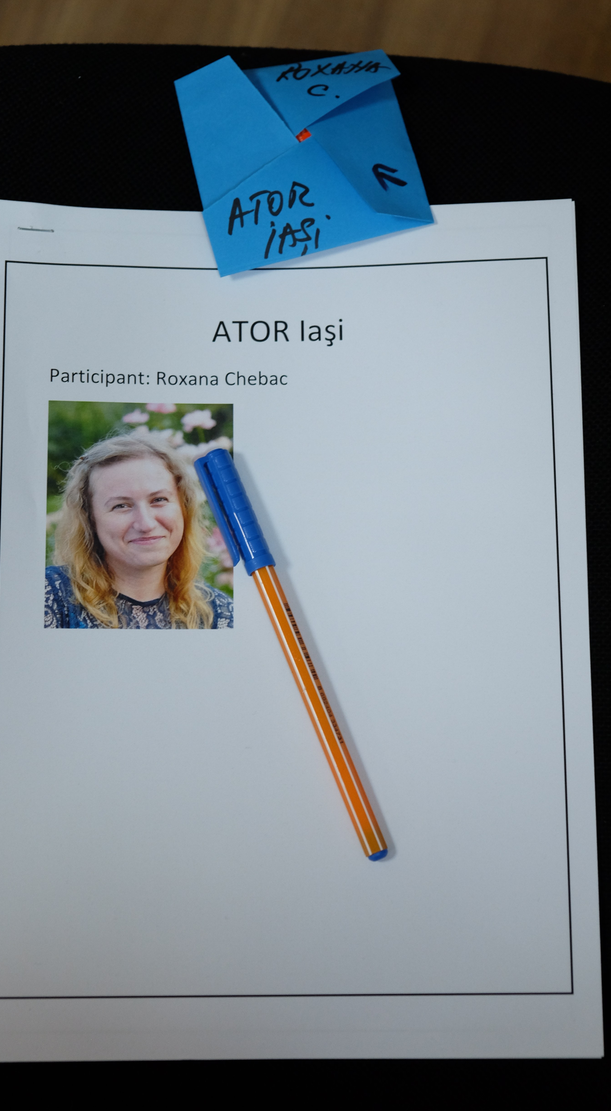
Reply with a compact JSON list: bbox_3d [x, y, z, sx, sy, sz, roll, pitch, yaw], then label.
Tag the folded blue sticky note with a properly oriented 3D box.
[{"bbox_3d":[0.000,-0.145,0.675,0.079,0.014,0.073,-14,79,-4],"label":"folded blue sticky note"}]

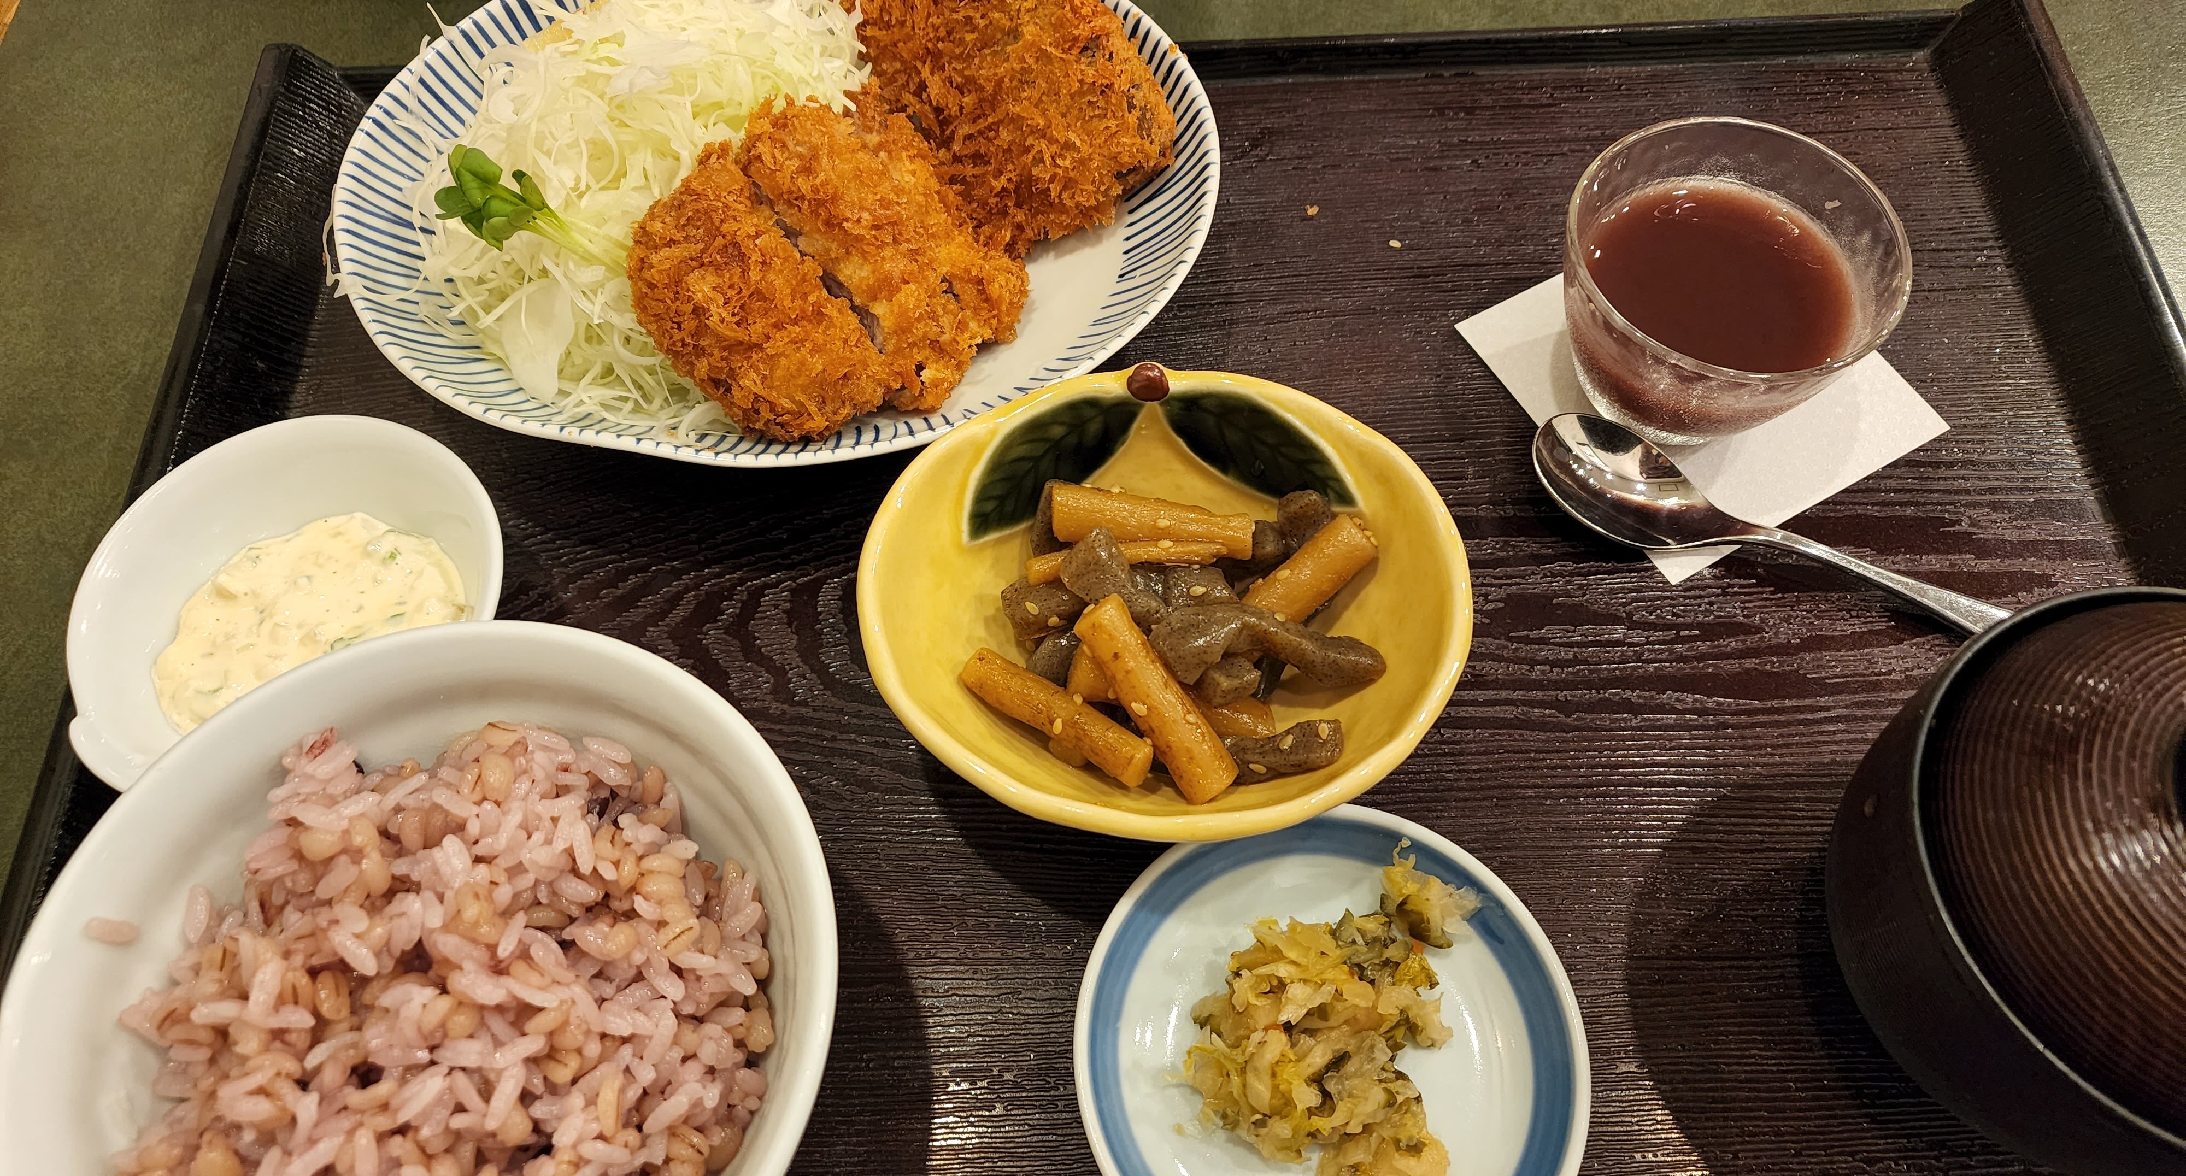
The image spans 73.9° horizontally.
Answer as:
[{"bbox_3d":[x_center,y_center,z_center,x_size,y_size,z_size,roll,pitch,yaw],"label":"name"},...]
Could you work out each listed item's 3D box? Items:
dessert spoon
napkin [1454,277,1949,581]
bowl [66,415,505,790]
[{"bbox_3d":[0.158,-0.004,0.312,0.132,0.016,0.029,22,66,12],"label":"dessert spoon"},{"bbox_3d":[0.143,-0.051,0.344,0.081,0.002,0.081,-27,66,-11],"label":"napkin"},{"bbox_3d":[-0.161,0.012,0.303,0.085,0.035,0.092,18,66,10],"label":"bowl"}]

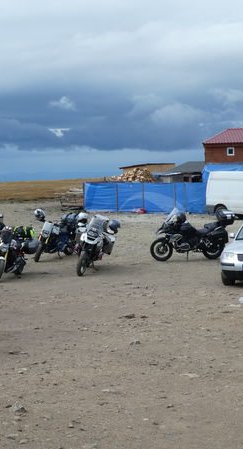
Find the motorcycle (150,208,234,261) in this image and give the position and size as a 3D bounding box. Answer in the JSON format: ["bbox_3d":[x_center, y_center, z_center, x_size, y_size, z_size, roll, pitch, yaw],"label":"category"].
[{"bbox_3d":[2.020,0.250,21.750,2.330,1.500,0.950,-1,4,-15],"label":"motorcycle"}]

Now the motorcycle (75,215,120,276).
[{"bbox_3d":[-0.700,0.432,18.400,0.930,1.430,2.200,1,4,9],"label":"motorcycle"}]

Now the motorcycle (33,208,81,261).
[{"bbox_3d":[-2.020,0.340,23.000,0.870,1.400,2.100,2,3,35],"label":"motorcycle"}]

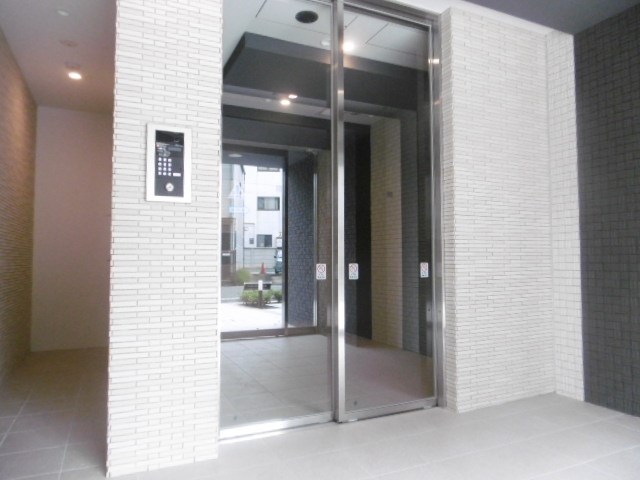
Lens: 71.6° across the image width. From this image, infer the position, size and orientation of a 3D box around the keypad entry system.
[{"bbox_3d":[-0.682,-0.343,2.016,0.191,0.346,0.030,1,-3,-23],"label":"keypad entry system"}]

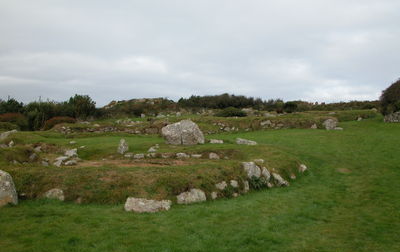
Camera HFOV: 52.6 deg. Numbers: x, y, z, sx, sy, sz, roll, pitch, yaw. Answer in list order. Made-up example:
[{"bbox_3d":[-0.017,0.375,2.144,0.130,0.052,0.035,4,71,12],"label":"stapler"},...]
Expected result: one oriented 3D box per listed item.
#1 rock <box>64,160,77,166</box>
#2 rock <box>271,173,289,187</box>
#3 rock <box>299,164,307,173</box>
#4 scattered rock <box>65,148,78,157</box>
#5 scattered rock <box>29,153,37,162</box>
[{"bbox_3d":[-3.381,0.983,10.600,0.308,0.154,0.260,-1,3,-18],"label":"rock"},{"bbox_3d":[1.607,1.072,8.100,0.344,0.275,0.260,1,3,11],"label":"rock"},{"bbox_3d":[2.445,1.015,9.600,0.186,0.198,0.170,1,3,14],"label":"rock"},{"bbox_3d":[-3.591,0.740,11.300,0.383,0.219,0.320,-1,3,-18],"label":"scattered rock"},{"bbox_3d":[-4.180,0.786,10.091,0.184,0.237,0.183,-1,3,-12],"label":"scattered rock"}]

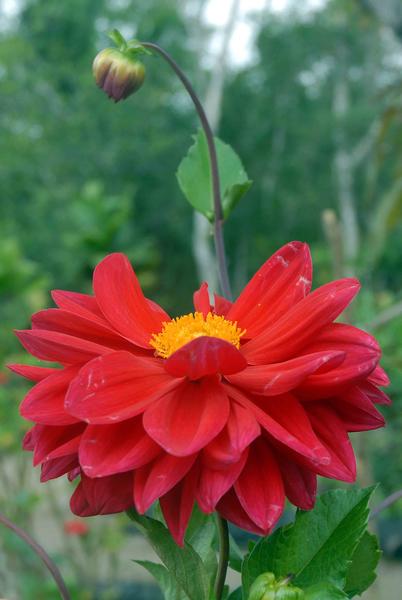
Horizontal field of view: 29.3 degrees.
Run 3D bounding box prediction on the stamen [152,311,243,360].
[{"bbox_3d":[-0.001,0.016,0.299,0.036,0.012,0.036,-5,27,2],"label":"stamen"}]

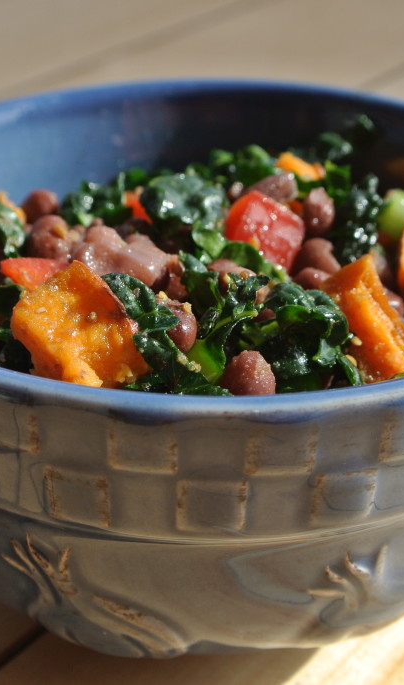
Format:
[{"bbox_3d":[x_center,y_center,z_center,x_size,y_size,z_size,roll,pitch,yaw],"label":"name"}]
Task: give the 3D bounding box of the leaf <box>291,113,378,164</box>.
[{"bbox_3d":[0.033,-0.050,0.308,0.021,0.010,0.010,0,30,0],"label":"leaf"}]

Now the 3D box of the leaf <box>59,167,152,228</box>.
[{"bbox_3d":[-0.022,-0.034,0.291,0.022,0.010,0.013,0,30,0],"label":"leaf"}]

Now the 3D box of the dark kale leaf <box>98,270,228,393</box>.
[{"bbox_3d":[-0.007,-0.002,0.233,0.024,0.016,0.018,0,30,0],"label":"dark kale leaf"}]

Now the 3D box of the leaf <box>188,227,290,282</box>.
[{"bbox_3d":[0.007,-0.018,0.261,0.020,0.007,0.011,0,30,0],"label":"leaf"}]

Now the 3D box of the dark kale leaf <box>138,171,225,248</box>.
[{"bbox_3d":[-0.004,-0.029,0.273,0.019,0.012,0.014,0,30,0],"label":"dark kale leaf"}]

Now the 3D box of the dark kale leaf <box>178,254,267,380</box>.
[{"bbox_3d":[0.004,-0.005,0.238,0.017,0.017,0.018,0,30,0],"label":"dark kale leaf"}]

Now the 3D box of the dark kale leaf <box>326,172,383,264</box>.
[{"bbox_3d":[0.034,-0.028,0.279,0.012,0.017,0.011,0,30,0],"label":"dark kale leaf"}]

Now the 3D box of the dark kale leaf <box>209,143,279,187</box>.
[{"bbox_3d":[0.010,-0.043,0.305,0.017,0.008,0.010,0,30,0],"label":"dark kale leaf"}]

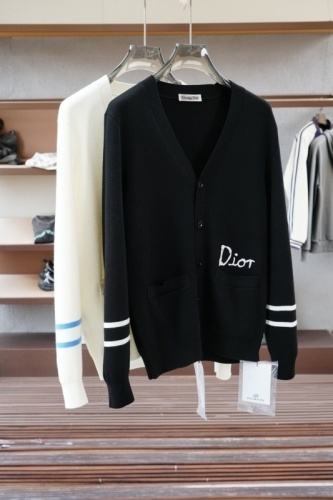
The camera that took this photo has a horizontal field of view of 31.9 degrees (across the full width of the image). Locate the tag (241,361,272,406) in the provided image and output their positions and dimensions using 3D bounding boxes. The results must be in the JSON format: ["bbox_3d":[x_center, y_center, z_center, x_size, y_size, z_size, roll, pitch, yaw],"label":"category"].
[{"bbox_3d":[0.228,0.336,1.466,0.071,0.112,0.004,3,17,10],"label":"tag"}]

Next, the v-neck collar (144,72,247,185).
[{"bbox_3d":[0.058,-0.257,1.254,0.208,0.228,0.090,-5,17,-15],"label":"v-neck collar"}]

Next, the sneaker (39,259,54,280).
[{"bbox_3d":[-0.540,0.100,3.178,0.295,0.120,0.110,-2,17,-7],"label":"sneaker"}]

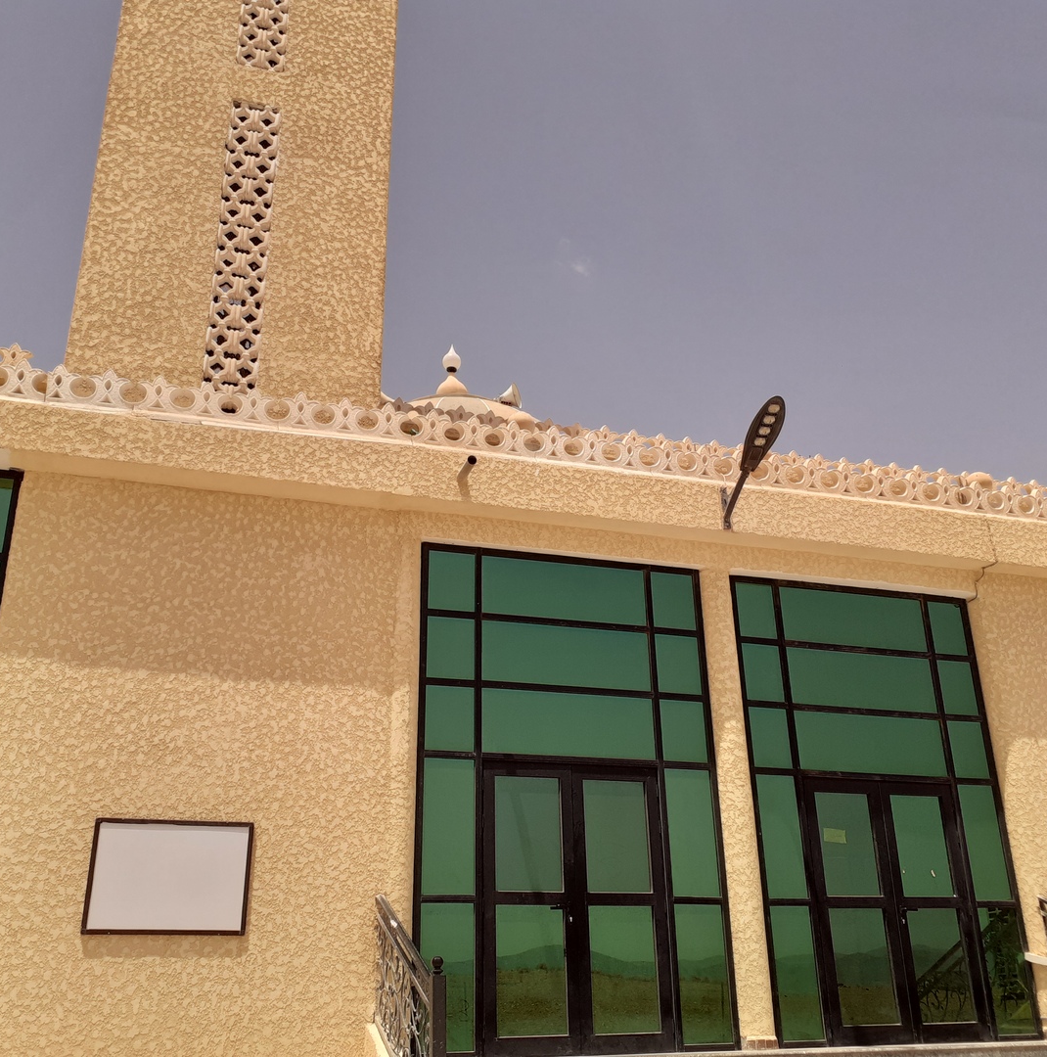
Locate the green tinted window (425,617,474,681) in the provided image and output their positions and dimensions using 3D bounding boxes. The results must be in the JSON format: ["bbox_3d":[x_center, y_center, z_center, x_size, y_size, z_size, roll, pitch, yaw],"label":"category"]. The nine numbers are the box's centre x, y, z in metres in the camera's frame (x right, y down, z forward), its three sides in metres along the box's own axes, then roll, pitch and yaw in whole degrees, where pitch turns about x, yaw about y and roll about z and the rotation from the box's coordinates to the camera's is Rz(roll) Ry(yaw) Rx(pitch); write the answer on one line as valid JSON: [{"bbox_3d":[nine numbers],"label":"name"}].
[{"bbox_3d":[-0.593,0.986,9.047,0.410,0.519,0.050,6,-24,-16],"label":"green tinted window"}]

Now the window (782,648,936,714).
[{"bbox_3d":[2.983,1.337,9.646,1.467,0.501,0.050,6,-24,-17],"label":"window"}]

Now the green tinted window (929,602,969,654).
[{"bbox_3d":[3.985,0.941,10.340,0.363,0.503,0.050,6,-25,-16],"label":"green tinted window"}]

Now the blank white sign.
[{"bbox_3d":[-2.396,2.369,7.472,1.040,0.742,0.040,6,-25,-16],"label":"blank white sign"}]

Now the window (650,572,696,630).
[{"bbox_3d":[1.311,0.636,9.563,0.398,0.503,0.050,6,-25,-16],"label":"window"}]

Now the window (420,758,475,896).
[{"bbox_3d":[-0.573,2.297,8.498,0.413,1.025,0.050,6,-24,-16],"label":"window"}]

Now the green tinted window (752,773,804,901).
[{"bbox_3d":[2.079,2.472,8.834,0.356,0.962,0.050,6,-24,-17],"label":"green tinted window"}]

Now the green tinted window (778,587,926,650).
[{"bbox_3d":[3.027,0.837,10.059,1.478,0.503,0.050,6,-25,-16],"label":"green tinted window"}]

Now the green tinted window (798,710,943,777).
[{"bbox_3d":[3.144,1.941,9.898,1.528,0.513,0.050,6,-24,-16],"label":"green tinted window"}]

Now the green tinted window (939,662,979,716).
[{"bbox_3d":[3.996,1.464,10.111,0.363,0.500,0.050,6,-25,-16],"label":"green tinted window"}]

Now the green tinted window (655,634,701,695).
[{"bbox_3d":[1.321,1.160,9.334,0.398,0.500,0.050,6,-25,-16],"label":"green tinted window"}]

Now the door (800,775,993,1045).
[{"bbox_3d":[3.178,3.219,9.368,1.551,2.125,0.080,6,-24,-16],"label":"door"}]

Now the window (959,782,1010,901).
[{"bbox_3d":[4.140,2.817,9.862,0.377,0.994,0.050,6,-24,-16],"label":"window"}]

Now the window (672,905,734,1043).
[{"bbox_3d":[1.367,3.382,8.362,0.398,0.980,0.050,6,-25,-16],"label":"window"}]

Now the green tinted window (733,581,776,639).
[{"bbox_3d":[2.031,0.719,9.576,0.359,0.499,0.050,6,-24,-17],"label":"green tinted window"}]

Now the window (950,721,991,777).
[{"bbox_3d":[3.933,1.957,9.714,0.365,0.504,0.050,6,-24,-17],"label":"window"}]

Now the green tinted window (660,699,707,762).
[{"bbox_3d":[1.300,1.646,8.916,0.396,0.504,0.050,6,-24,-17],"label":"green tinted window"}]

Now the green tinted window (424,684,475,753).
[{"bbox_3d":[-0.567,1.478,8.548,0.391,0.506,0.050,6,-25,-16],"label":"green tinted window"}]

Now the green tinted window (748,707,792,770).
[{"bbox_3d":[2.164,1.834,9.614,0.369,0.514,0.050,6,-24,-16],"label":"green tinted window"}]

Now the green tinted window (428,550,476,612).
[{"bbox_3d":[-0.568,0.425,8.782,0.390,0.494,0.050,6,-24,-17],"label":"green tinted window"}]

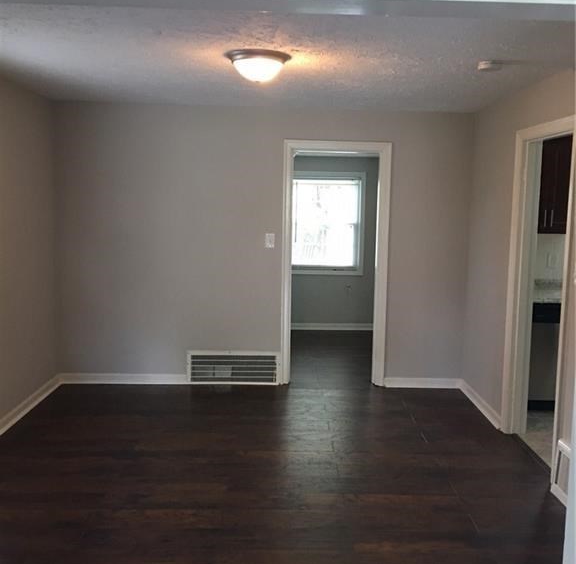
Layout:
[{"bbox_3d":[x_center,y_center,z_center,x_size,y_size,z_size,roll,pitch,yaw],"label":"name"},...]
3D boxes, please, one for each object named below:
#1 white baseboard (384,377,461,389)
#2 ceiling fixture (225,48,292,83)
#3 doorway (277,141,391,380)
[{"bbox_3d":[1.204,0.906,5.735,0.694,0.089,0.018,1,8,-1],"label":"white baseboard"},{"bbox_3d":[-0.160,-1.154,3.487,0.360,0.135,0.360,1,8,-1],"label":"ceiling fixture"},{"bbox_3d":[0.417,-0.135,5.657,0.915,2.144,0.150,1,8,-1],"label":"doorway"}]

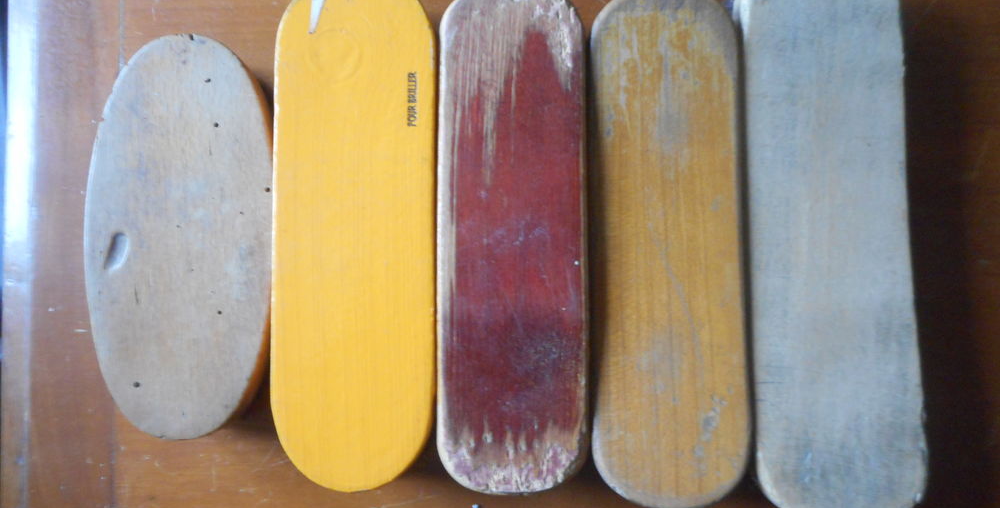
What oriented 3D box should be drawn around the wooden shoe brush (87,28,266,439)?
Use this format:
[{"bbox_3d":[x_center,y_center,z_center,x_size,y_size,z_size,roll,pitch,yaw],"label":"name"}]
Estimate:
[{"bbox_3d":[-0.111,-0.006,0.261,0.066,0.038,0.141,0,87,0],"label":"wooden shoe brush"}]

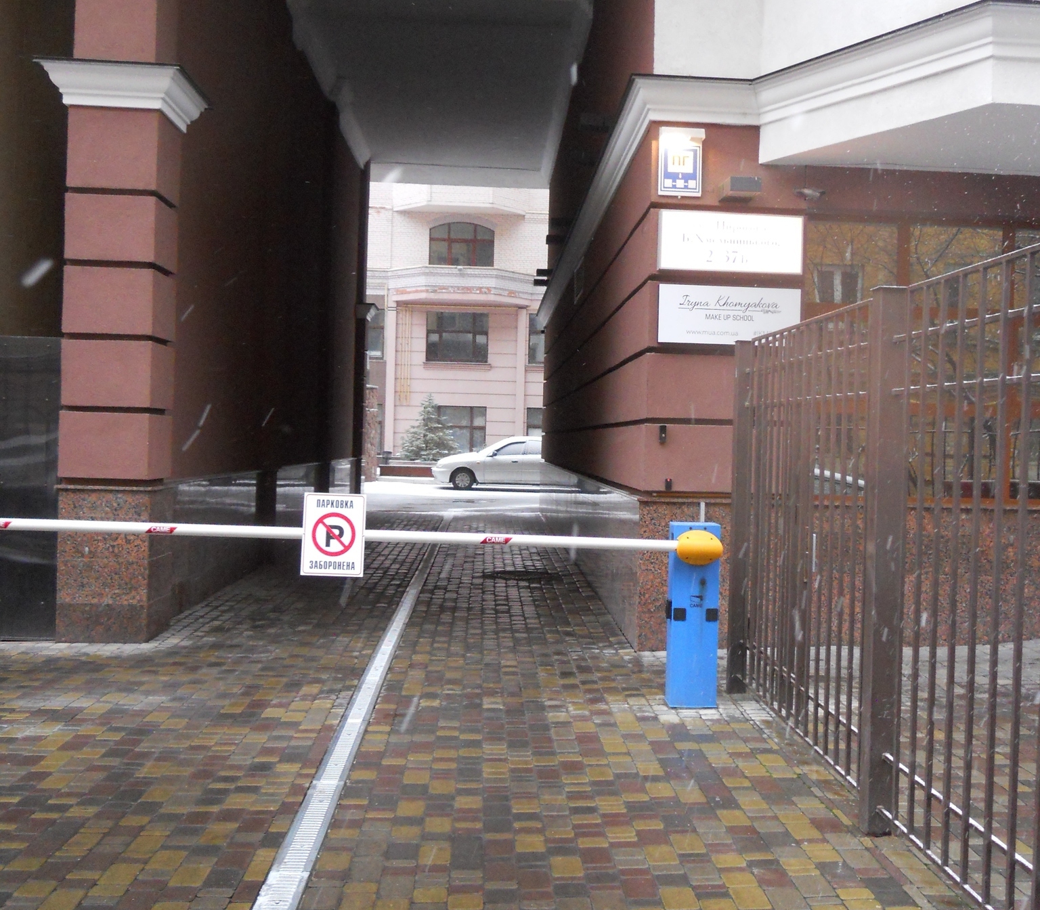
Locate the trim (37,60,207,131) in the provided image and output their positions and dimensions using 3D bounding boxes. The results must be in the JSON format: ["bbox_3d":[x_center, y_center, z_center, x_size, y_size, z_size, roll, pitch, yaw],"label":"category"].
[{"bbox_3d":[-2.740,-2.475,7.795,0.957,0.260,0.810,2,1,-2],"label":"trim"}]

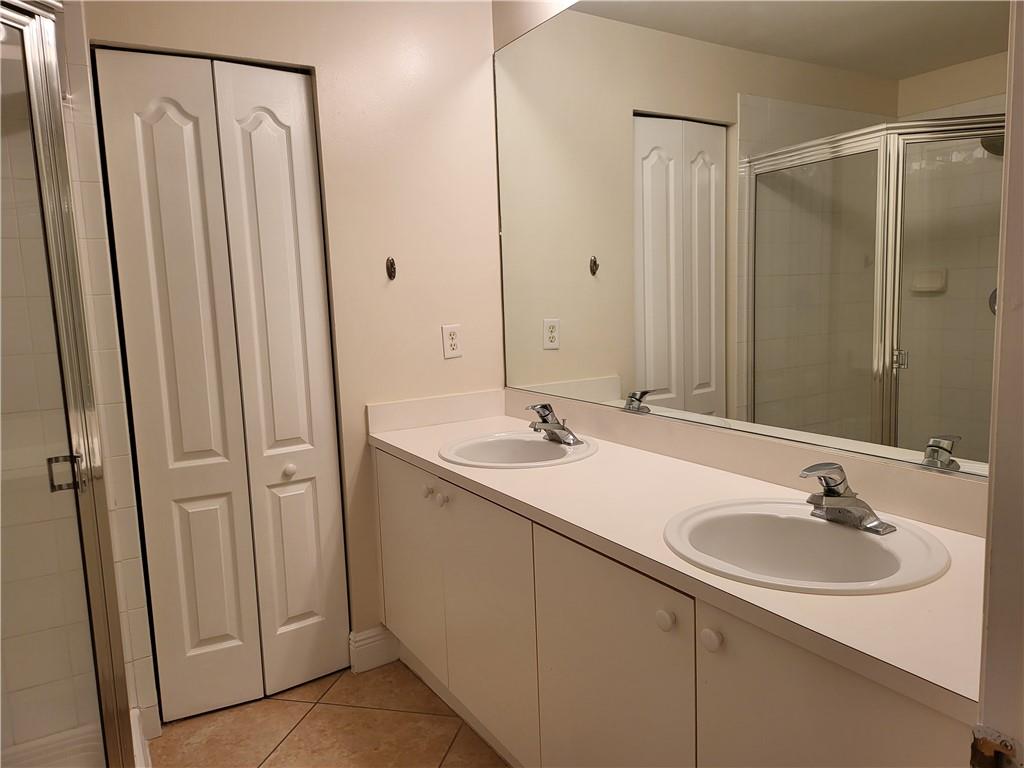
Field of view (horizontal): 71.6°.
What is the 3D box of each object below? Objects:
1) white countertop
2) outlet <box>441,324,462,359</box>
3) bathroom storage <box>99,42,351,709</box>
[{"bbox_3d":[0.265,0.255,1.714,0.554,0.037,2.052,-6,8,-30],"label":"white countertop"},{"bbox_3d":[-0.213,-0.153,2.565,0.071,0.115,0.009,-6,8,-30],"label":"outlet"},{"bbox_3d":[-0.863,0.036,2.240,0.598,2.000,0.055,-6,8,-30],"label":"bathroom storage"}]

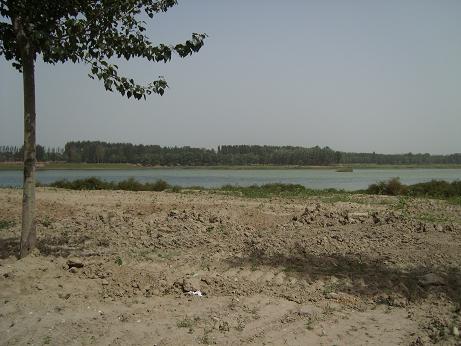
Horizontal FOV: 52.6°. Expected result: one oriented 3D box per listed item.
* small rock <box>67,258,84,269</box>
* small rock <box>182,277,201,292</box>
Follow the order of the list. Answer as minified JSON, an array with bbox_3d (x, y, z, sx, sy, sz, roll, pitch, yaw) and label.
[{"bbox_3d":[-2.417,1.411,7.269,0.275,0.122,0.193,0,1,0],"label":"small rock"},{"bbox_3d":[-0.495,1.415,5.918,0.224,0.164,0.179,0,1,0],"label":"small rock"}]

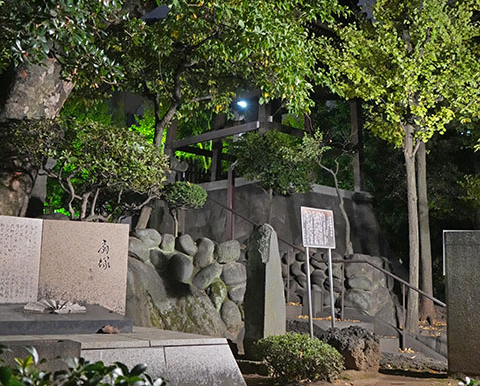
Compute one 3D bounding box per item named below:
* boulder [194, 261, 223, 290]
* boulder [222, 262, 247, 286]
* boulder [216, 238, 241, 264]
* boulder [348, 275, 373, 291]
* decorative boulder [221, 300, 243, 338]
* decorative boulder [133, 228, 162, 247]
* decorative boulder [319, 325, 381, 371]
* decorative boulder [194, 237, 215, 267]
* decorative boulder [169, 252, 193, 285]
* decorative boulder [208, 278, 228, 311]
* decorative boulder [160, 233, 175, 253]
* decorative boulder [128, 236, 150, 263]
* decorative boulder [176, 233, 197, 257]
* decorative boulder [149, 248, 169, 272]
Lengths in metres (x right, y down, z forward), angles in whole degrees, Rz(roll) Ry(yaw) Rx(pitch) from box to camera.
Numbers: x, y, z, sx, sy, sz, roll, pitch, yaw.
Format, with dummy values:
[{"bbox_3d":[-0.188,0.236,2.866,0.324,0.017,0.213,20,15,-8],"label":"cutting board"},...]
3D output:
[{"bbox_3d":[-0.394,1.031,7.750,0.350,0.350,0.300,1,-8,-6],"label":"boulder"},{"bbox_3d":[-0.070,1.026,7.900,0.306,0.306,0.280,1,-8,-6],"label":"boulder"},{"bbox_3d":[-0.151,0.769,8.150,0.310,0.310,0.280,0,-7,0],"label":"boulder"},{"bbox_3d":[1.788,1.343,9.200,0.356,0.237,0.280,1,-8,-6],"label":"boulder"},{"bbox_3d":[-0.108,1.589,7.850,0.270,0.460,0.270,0,-7,0],"label":"decorative boulder"},{"bbox_3d":[-1.194,0.574,8.000,0.380,0.270,0.300,0,-7,0],"label":"decorative boulder"},{"bbox_3d":[1.234,1.768,7.050,0.700,0.500,0.580,0,-7,0],"label":"decorative boulder"},{"bbox_3d":[-0.452,0.758,7.900,0.255,0.382,0.270,1,-8,-6],"label":"decorative boulder"},{"bbox_3d":[-0.731,0.931,7.750,0.320,0.390,0.300,0,-7,0],"label":"decorative boulder"},{"bbox_3d":[-0.276,1.301,7.950,0.250,0.420,0.250,0,-7,0],"label":"decorative boulder"},{"bbox_3d":[-0.935,0.652,8.000,0.181,0.258,0.200,1,-8,-6],"label":"decorative boulder"},{"bbox_3d":[-1.281,0.720,7.900,0.280,0.357,0.280,1,-8,-6],"label":"decorative boulder"},{"bbox_3d":[-0.690,0.677,8.000,0.258,0.310,0.260,1,-8,-6],"label":"decorative boulder"},{"bbox_3d":[-1.038,0.847,7.900,0.260,0.300,0.260,0,-7,0],"label":"decorative boulder"}]

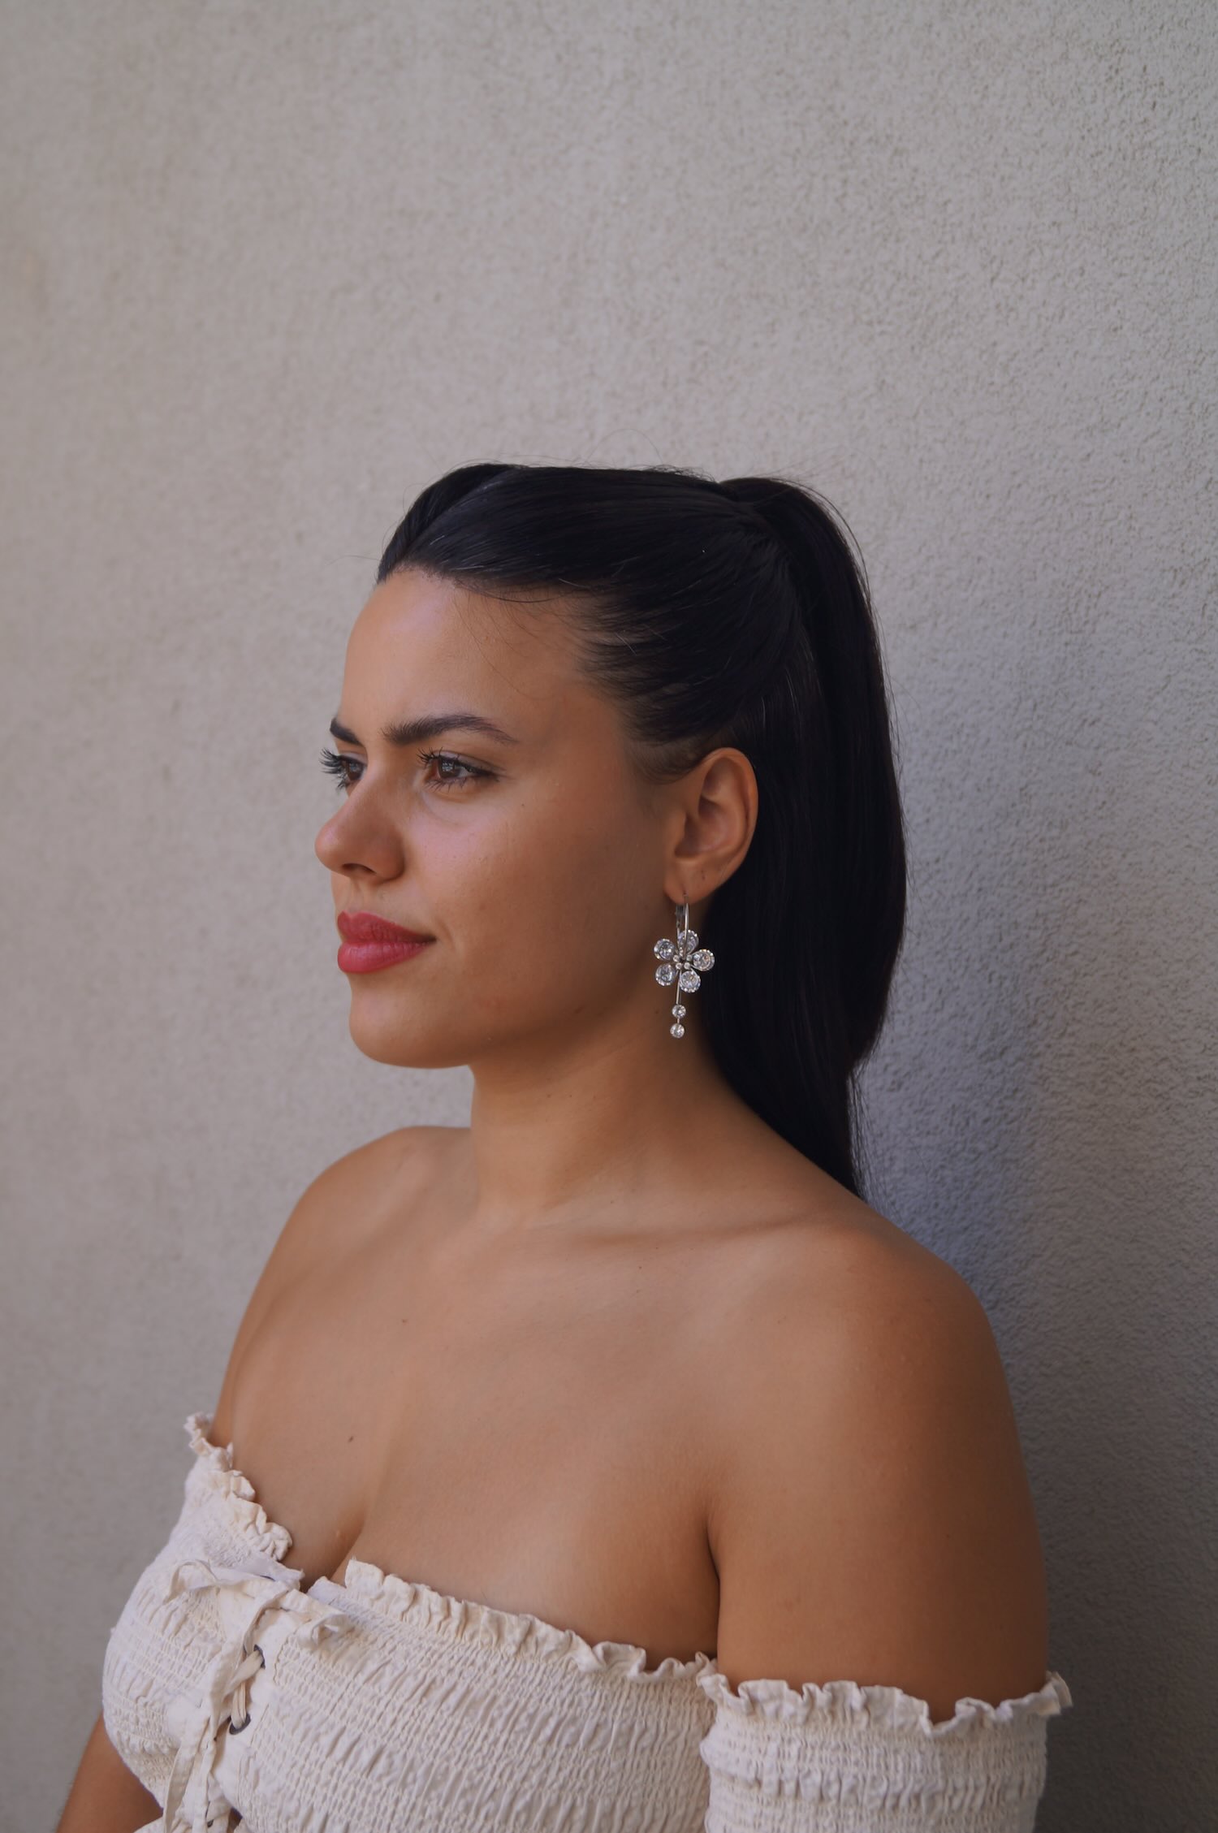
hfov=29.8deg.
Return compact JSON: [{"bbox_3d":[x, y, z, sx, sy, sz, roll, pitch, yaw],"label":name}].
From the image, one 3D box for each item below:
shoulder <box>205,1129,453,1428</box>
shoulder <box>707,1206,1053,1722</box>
[{"bbox_3d":[-0.130,0.170,1.080,0.125,0.150,0.130,0,0,-40],"label":"shoulder"},{"bbox_3d":[0.098,0.196,0.845,0.125,0.185,0.130,0,0,-40],"label":"shoulder"}]

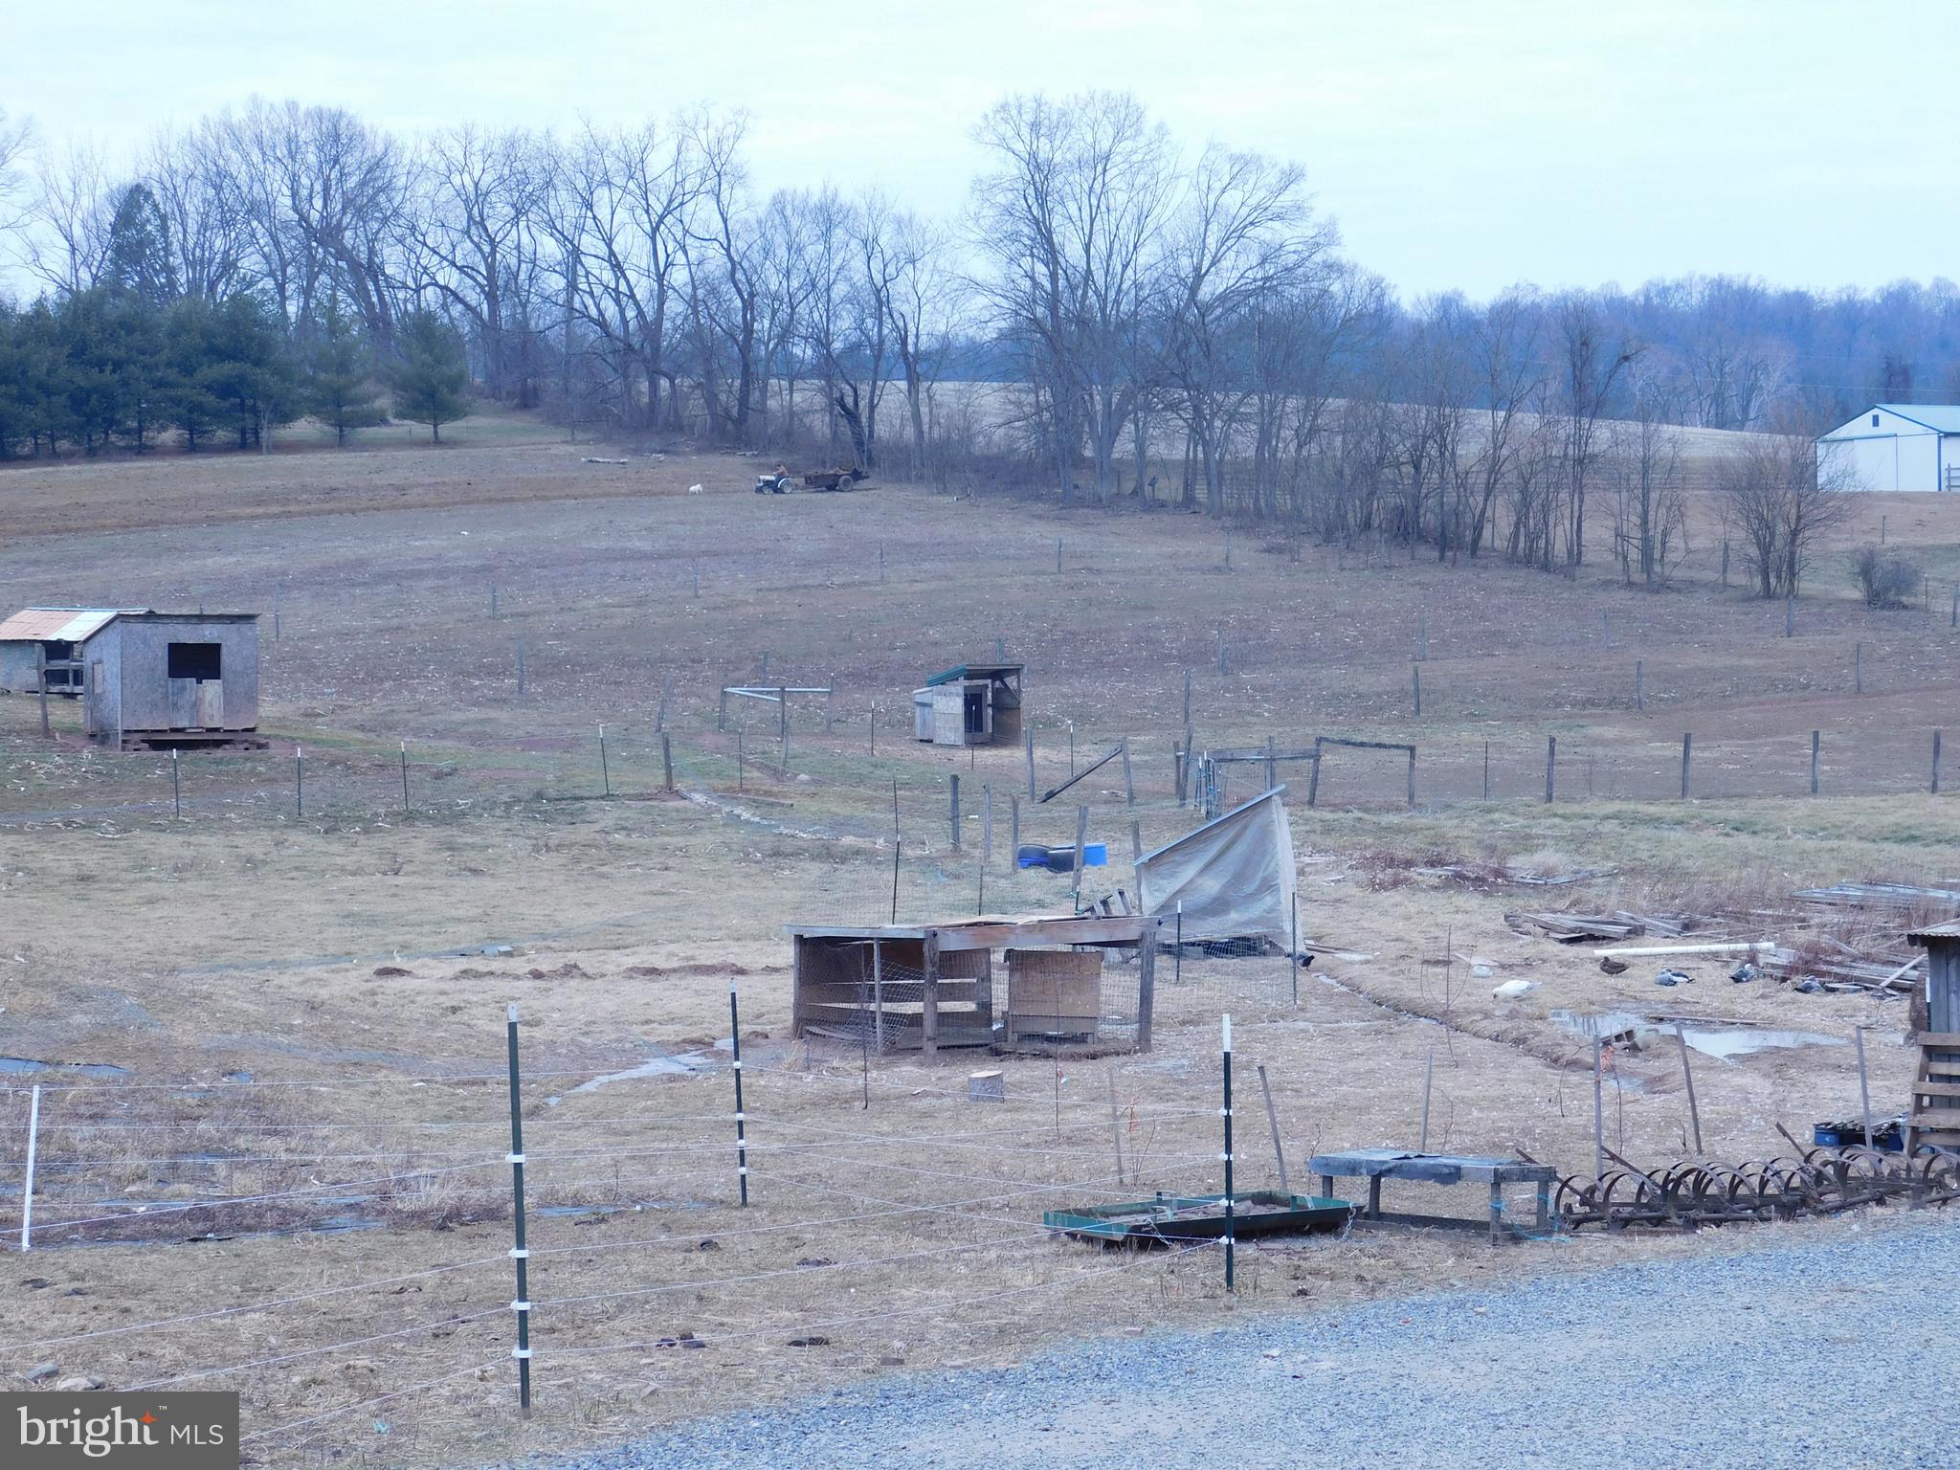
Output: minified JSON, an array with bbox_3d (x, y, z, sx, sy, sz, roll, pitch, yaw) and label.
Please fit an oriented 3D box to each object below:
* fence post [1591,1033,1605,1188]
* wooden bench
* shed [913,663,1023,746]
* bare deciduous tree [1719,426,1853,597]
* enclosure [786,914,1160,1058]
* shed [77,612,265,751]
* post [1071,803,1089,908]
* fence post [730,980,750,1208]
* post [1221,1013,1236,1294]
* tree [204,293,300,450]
[{"bbox_3d":[4.172,2.529,25.200,0.055,1.030,0.055,-2,1,0],"label":"fence post"},{"bbox_3d":[2.647,2.697,21.900,1.250,0.460,0.680,1,1,29],"label":"wooden bench"},{"bbox_3d":[-0.276,-0.718,88.000,1.750,1.950,2.100,-1,1,-34],"label":"shed"},{"bbox_3d":[29.072,-7.991,135.000,4.800,6.200,4.700,0,1,0],"label":"bare deciduous tree"},{"bbox_3d":[-0.085,2.495,37.800,2.750,1.250,2.550,-1,1,-33],"label":"enclosure"},{"bbox_3d":[-18.183,-1.217,84.000,3.400,3.050,2.850,-1,1,-29],"label":"shed"},{"bbox_3d":[1.463,1.763,54.500,0.130,1.540,0.130,3,1,0],"label":"post"},{"bbox_3d":[-1.550,2.320,24.100,0.055,1.420,0.055,-3,1,0],"label":"fence post"},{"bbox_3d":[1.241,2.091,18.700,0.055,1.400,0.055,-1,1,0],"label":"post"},{"bbox_3d":[-47.685,-23.771,245.000,6.300,10.200,6.300,0,1,0],"label":"tree"}]

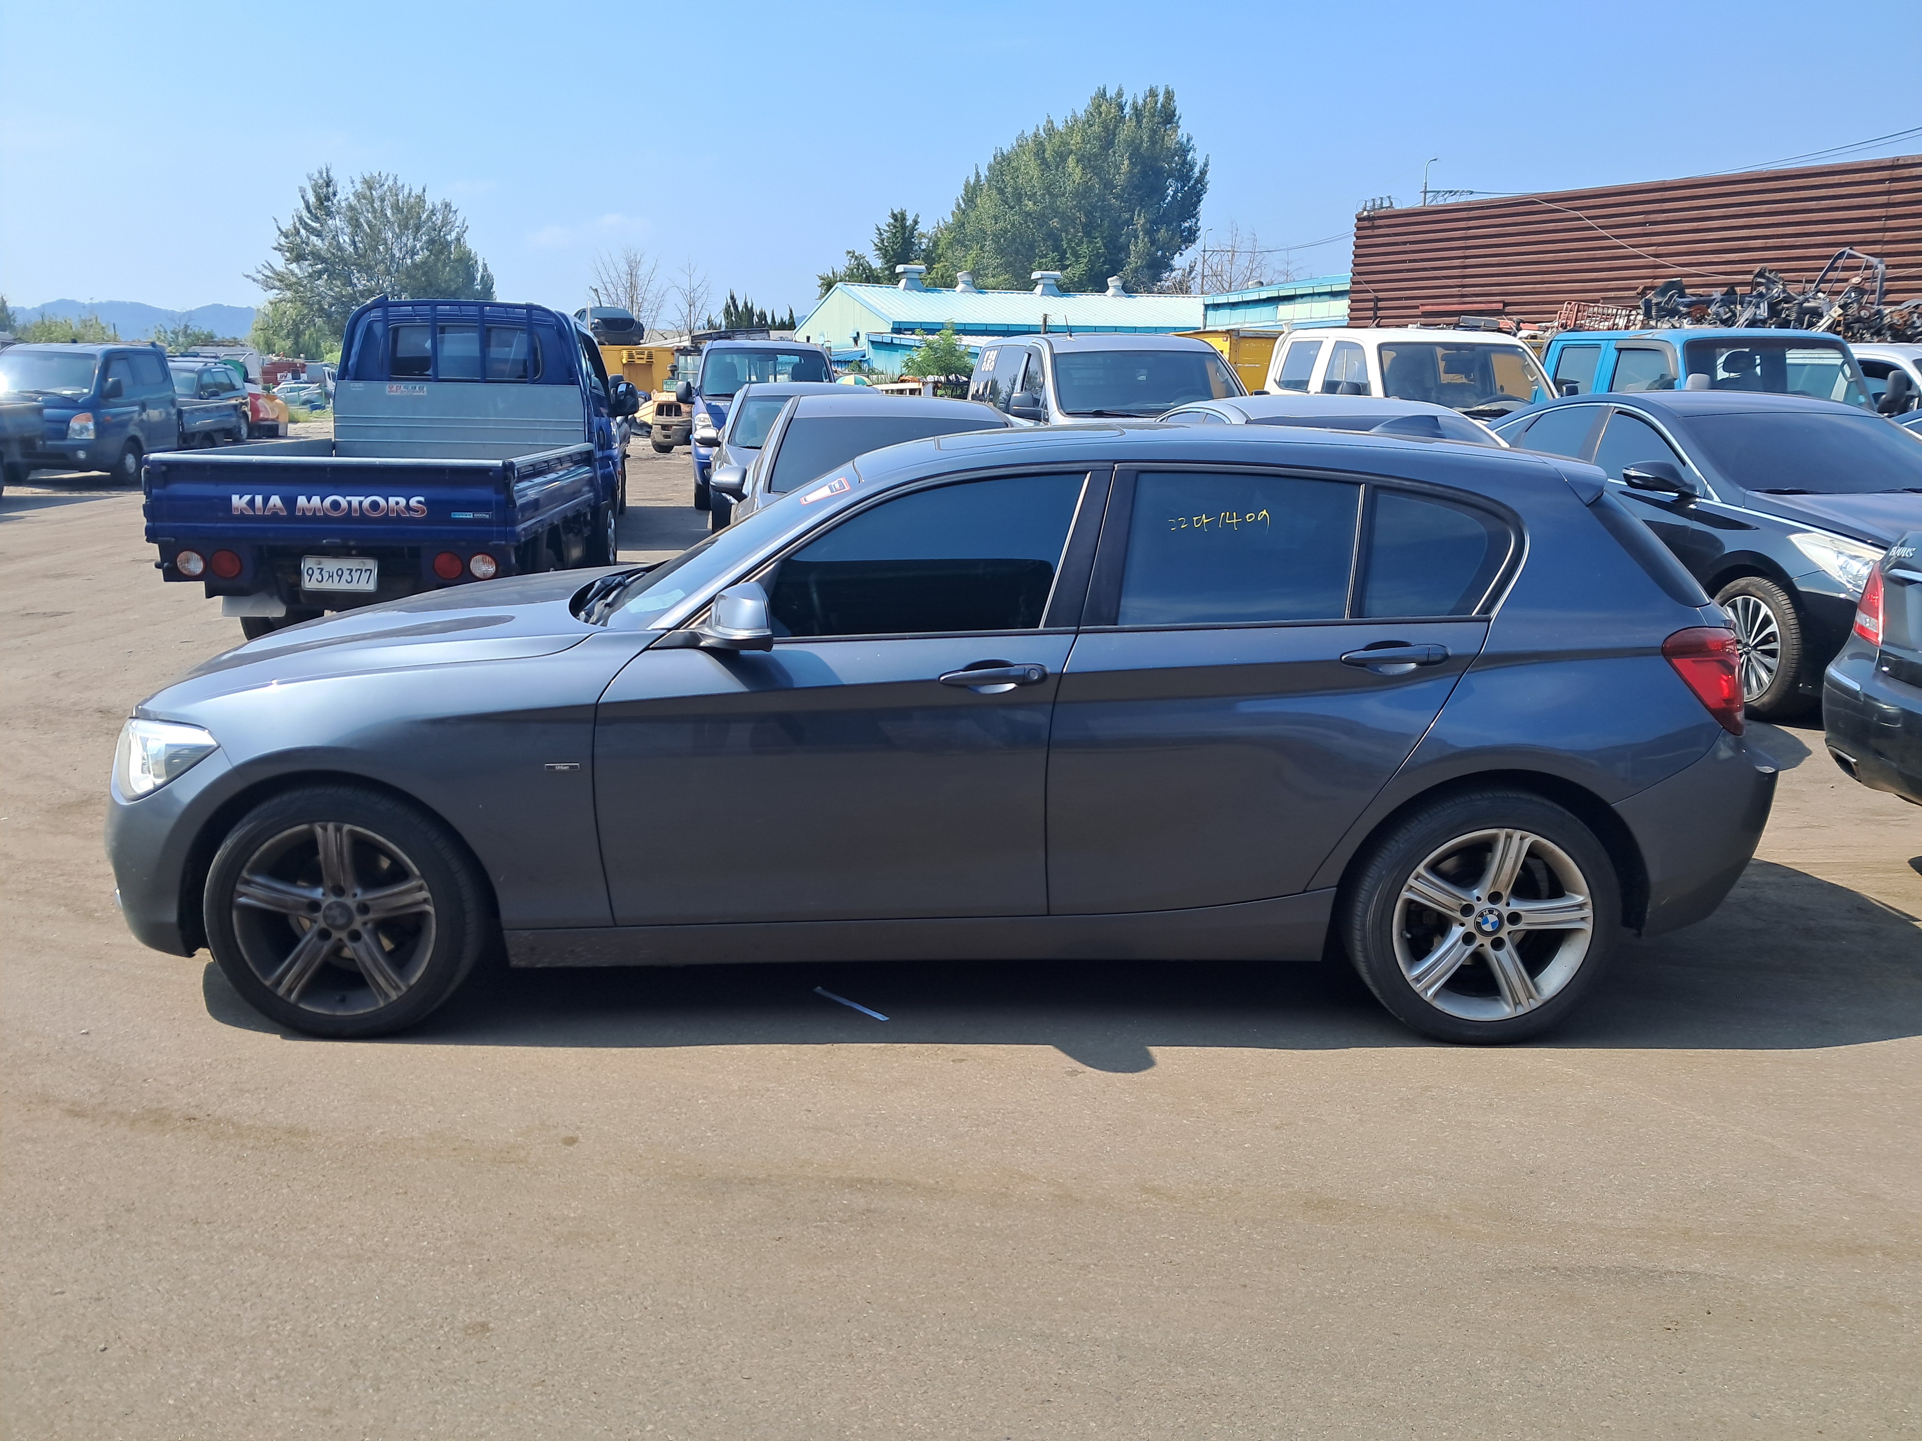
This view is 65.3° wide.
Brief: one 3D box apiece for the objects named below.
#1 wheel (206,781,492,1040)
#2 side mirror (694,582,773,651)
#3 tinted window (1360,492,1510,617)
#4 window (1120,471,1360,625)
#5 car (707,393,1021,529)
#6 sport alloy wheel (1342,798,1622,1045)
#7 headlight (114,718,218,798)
[{"bbox_3d":[-1.456,0.437,3.572,0.634,0.634,0.225,0,13,0],"label":"wheel"},{"bbox_3d":[-0.490,-0.233,3.290,0.165,0.150,0.220,0,13,-1],"label":"side mirror"},{"bbox_3d":[1.080,-0.377,3.418,0.360,0.290,0.040,0,-4,0],"label":"tinted window"},{"bbox_3d":[0.643,-0.396,3.454,0.570,0.350,0.050,0,-7,-1],"label":"window"},{"bbox_3d":[-0.347,-1.160,8.662,1.820,1.450,4.600,-2,13,-7],"label":"car"},{"bbox_3d":[1.244,0.453,3.603,0.630,0.630,0.215,0,13,-1],"label":"sport alloy wheel"},{"bbox_3d":[-1.916,0.080,3.654,0.430,0.200,0.440,0,13,0],"label":"headlight"}]

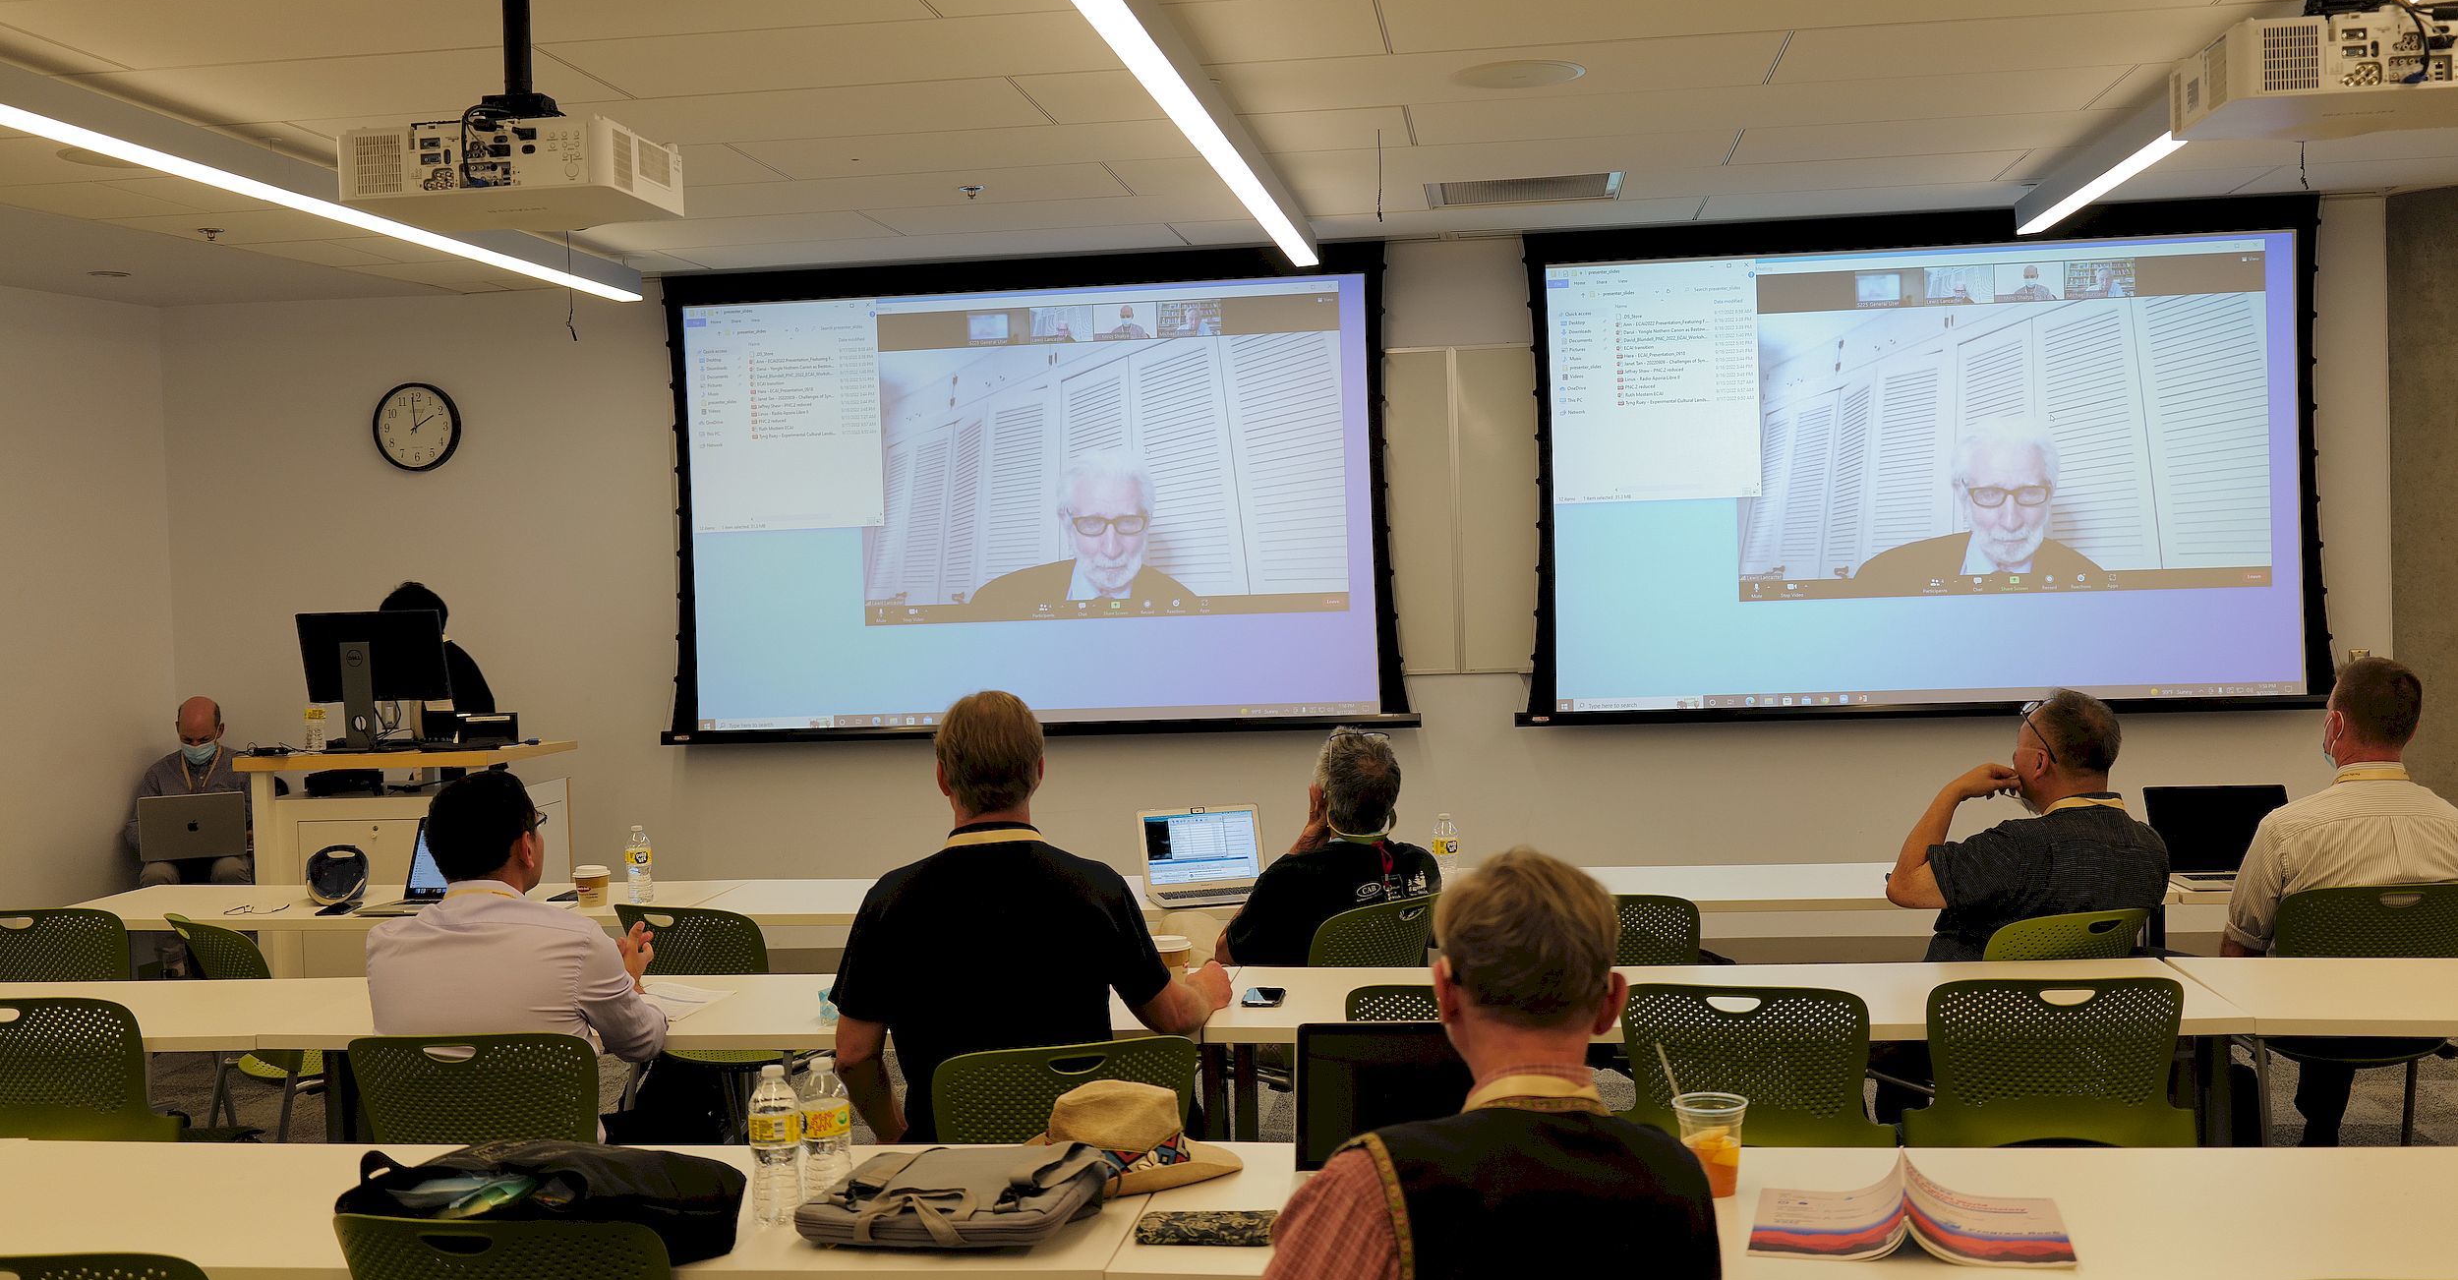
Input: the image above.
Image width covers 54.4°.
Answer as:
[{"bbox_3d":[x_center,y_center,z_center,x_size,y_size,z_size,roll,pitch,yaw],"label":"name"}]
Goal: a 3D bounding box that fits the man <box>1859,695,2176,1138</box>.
[{"bbox_3d":[1.544,0.741,4.973,0.620,1.265,0.770,-3,2,-36],"label":"man"}]

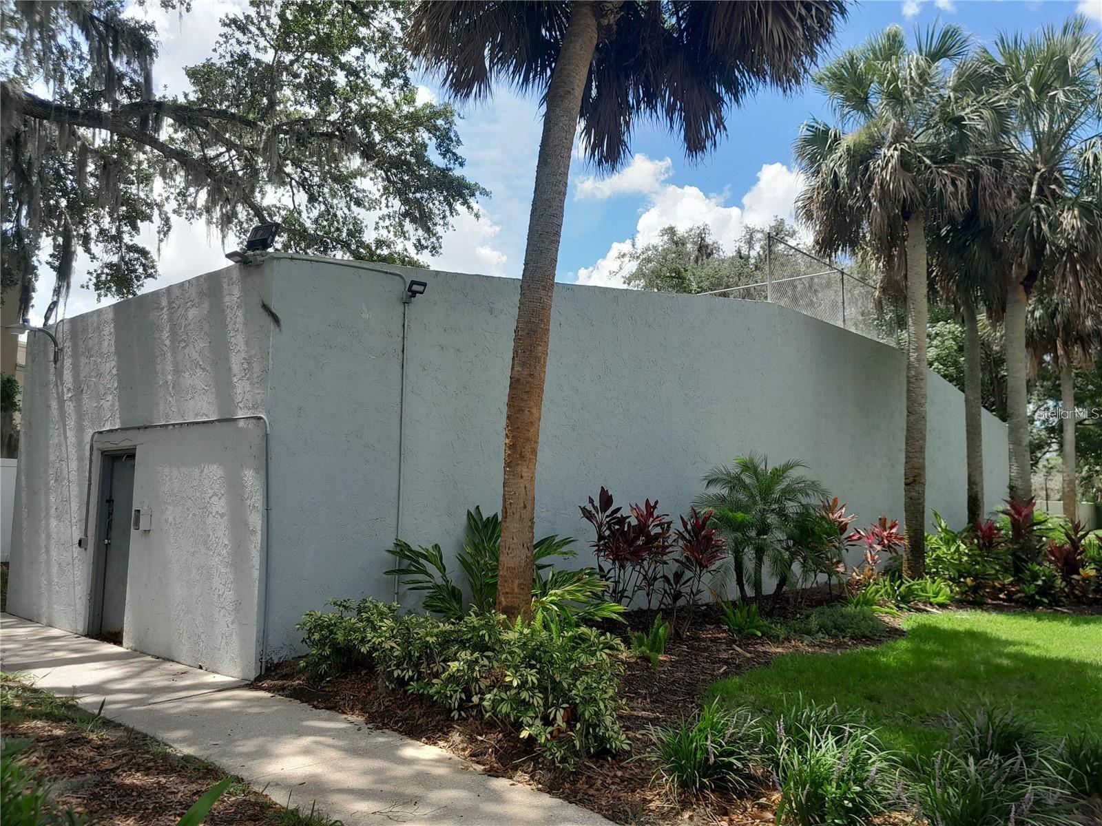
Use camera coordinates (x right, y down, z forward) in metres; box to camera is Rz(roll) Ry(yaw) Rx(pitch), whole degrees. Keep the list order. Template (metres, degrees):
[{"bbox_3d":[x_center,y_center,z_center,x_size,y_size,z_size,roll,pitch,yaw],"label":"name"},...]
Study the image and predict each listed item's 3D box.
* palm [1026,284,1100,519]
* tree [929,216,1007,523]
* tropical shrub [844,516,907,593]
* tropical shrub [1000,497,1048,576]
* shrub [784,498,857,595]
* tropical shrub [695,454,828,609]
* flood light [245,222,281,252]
[{"bbox_3d":[16.735,-0.136,27.964,2.738,9.315,2.738,0,-6,0],"label":"palm"},{"bbox_3d":[11.359,-0.857,23.312,2.550,9.760,2.550,0,-6,0],"label":"tree"},{"bbox_3d":[5.750,2.516,15.247,1.115,1.375,1.059,0,-6,0],"label":"tropical shrub"},{"bbox_3d":[8.880,2.446,16.163,0.890,1.735,0.935,0,-6,0],"label":"tropical shrub"},{"bbox_3d":[4.735,2.344,15.080,1.208,1.675,1.087,0,-6,0],"label":"shrub"},{"bbox_3d":[3.411,1.858,13.927,2.064,2.395,1.858,0,-6,0],"label":"tropical shrub"},{"bbox_3d":[-2.823,-1.731,8.452,0.280,0.240,0.120,-3,-32,31],"label":"flood light"}]

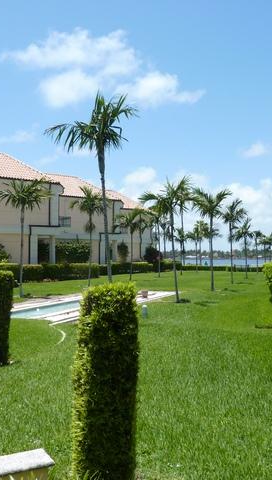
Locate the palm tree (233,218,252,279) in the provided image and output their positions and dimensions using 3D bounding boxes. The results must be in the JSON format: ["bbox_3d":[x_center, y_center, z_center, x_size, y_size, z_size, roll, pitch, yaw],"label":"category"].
[{"bbox_3d":[8.291,0.665,35.761,1.578,4.666,1.578,0,-2,0],"label":"palm tree"}]

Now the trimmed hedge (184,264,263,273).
[{"bbox_3d":[9.276,3.000,49.000,8.400,0.850,1.000,0,-2,7],"label":"trimmed hedge"}]

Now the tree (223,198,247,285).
[{"bbox_3d":[6.391,0.058,29.774,1.628,5.483,1.628,0,-2,0],"label":"tree"}]

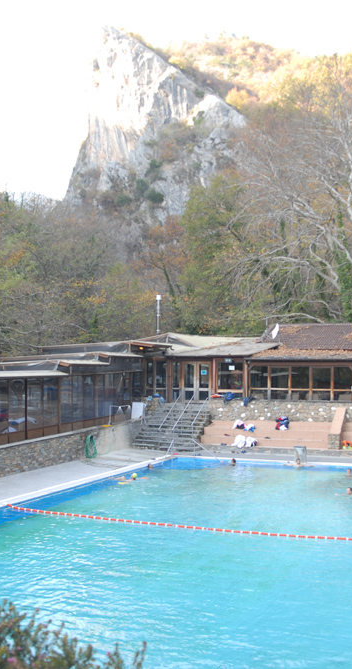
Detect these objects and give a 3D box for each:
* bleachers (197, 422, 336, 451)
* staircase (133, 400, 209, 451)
[{"bbox_3d":[4.875,5.303,36.614,6.847,1.291,2.050,-2,-4,23],"label":"bleachers"},{"bbox_3d":[-0.093,5.050,39.011,3.500,2.350,3.900,-1,-4,23],"label":"staircase"}]

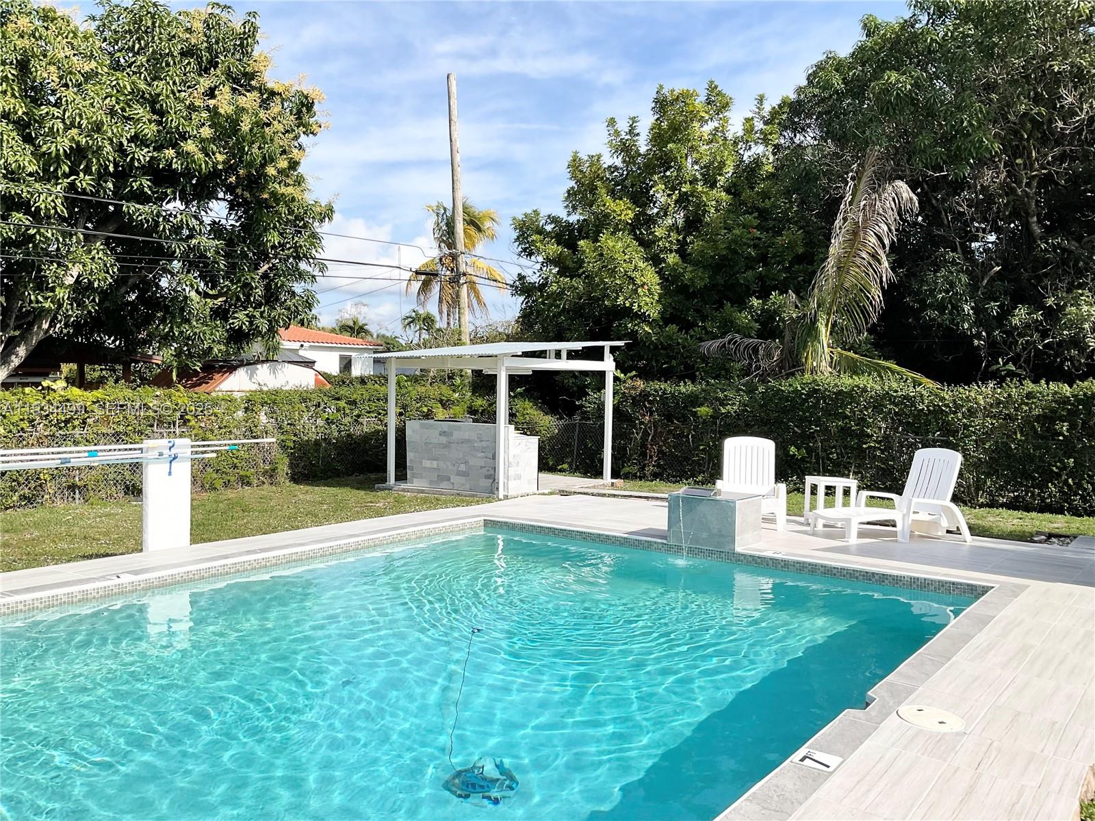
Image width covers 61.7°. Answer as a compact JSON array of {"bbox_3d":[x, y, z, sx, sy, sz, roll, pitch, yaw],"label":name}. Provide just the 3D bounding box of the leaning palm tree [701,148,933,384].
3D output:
[{"bbox_3d":[4.044,-1.187,13.969,3.200,5.000,2.900,1,1,0],"label":"leaning palm tree"}]

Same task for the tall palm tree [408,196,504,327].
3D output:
[{"bbox_3d":[-3.620,-3.912,36.898,4.100,9.000,4.100,1,1,0],"label":"tall palm tree"}]

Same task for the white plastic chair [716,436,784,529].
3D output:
[{"bbox_3d":[2.189,0.783,9.933,0.720,0.900,0.850,1,2,14],"label":"white plastic chair"}]

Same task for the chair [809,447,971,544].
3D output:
[{"bbox_3d":[3.437,0.825,9.182,1.400,0.890,0.720,0,2,-20],"label":"chair"}]

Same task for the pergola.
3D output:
[{"bbox_3d":[-0.725,0.031,15.328,2.850,2.450,3.500,2,2,37],"label":"pergola"}]

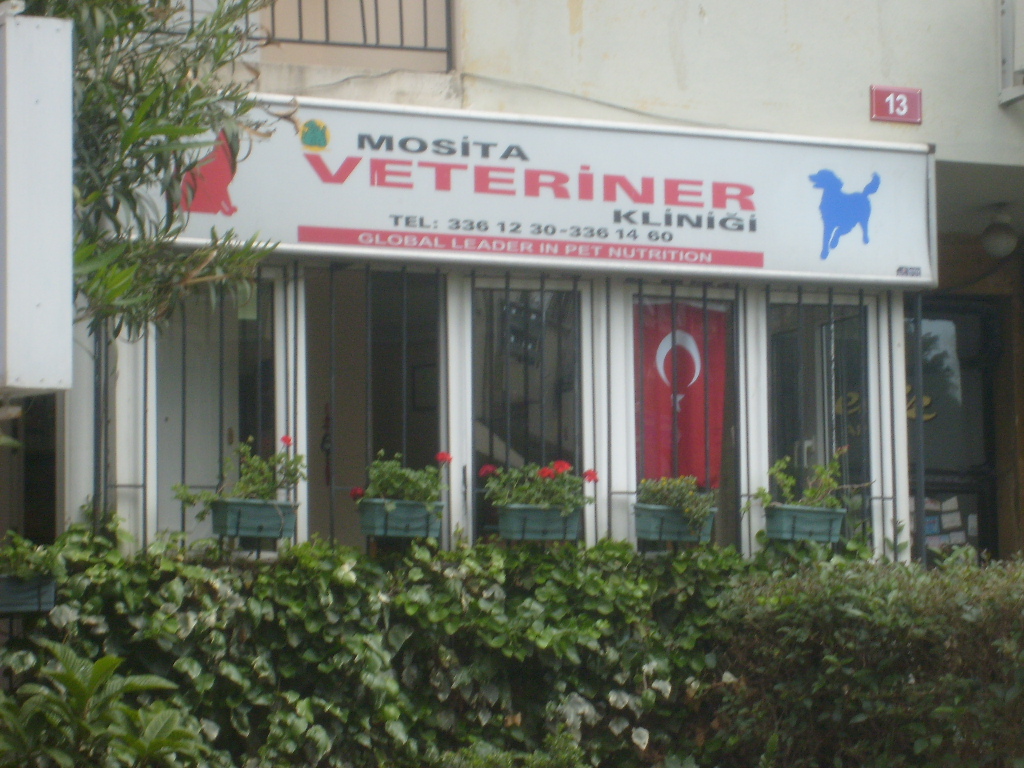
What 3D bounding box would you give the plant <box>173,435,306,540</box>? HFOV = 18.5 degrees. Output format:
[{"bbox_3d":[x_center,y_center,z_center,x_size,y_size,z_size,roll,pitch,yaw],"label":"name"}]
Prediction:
[{"bbox_3d":[-1.252,0.475,14.402,0.579,0.488,0.270,2,-6,-27],"label":"plant"}]

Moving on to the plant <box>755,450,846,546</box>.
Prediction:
[{"bbox_3d":[1.461,0.558,15.770,0.495,0.489,0.240,2,-6,-27],"label":"plant"}]

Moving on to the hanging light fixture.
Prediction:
[{"bbox_3d":[2.831,-0.862,18.193,0.200,0.250,0.200,-1,-5,0],"label":"hanging light fixture"}]

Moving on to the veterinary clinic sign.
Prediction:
[{"bbox_3d":[0.156,-0.915,15.197,4.448,0.775,0.200,2,-6,-27],"label":"veterinary clinic sign"}]

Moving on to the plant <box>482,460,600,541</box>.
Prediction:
[{"bbox_3d":[0.132,0.561,15.096,0.560,0.395,0.260,2,-6,-27],"label":"plant"}]

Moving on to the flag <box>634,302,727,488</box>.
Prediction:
[{"bbox_3d":[0.852,0.058,15.848,0.550,0.965,0.060,2,-6,-27],"label":"flag"}]

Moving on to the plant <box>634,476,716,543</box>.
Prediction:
[{"bbox_3d":[0.805,0.618,15.431,0.415,0.335,0.200,2,-6,-27],"label":"plant"}]

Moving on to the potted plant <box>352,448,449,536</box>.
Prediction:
[{"bbox_3d":[-0.520,0.518,14.769,0.453,0.420,0.250,2,-6,-27],"label":"potted plant"}]

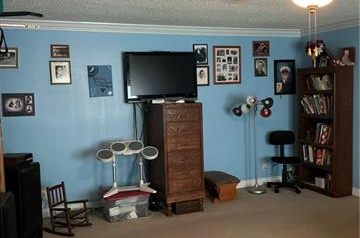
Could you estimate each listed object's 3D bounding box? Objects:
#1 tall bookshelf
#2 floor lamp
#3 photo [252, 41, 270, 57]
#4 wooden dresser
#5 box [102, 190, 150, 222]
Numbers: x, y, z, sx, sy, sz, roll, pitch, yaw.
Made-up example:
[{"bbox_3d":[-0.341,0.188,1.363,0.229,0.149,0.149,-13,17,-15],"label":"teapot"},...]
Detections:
[{"bbox_3d":[2.105,0.162,5.668,0.310,1.800,0.720,-4,6,-23],"label":"tall bookshelf"},{"bbox_3d":[1.097,0.372,5.737,0.580,1.430,0.470,-4,6,-23],"label":"floor lamp"},{"bbox_3d":[1.264,-1.096,6.049,0.303,0.232,0.030,-3,4,-22],"label":"photo"},{"bbox_3d":[-0.051,0.479,5.107,0.527,1.386,0.576,-3,4,-22],"label":"wooden dresser"},{"bbox_3d":[-0.698,1.062,4.859,0.556,0.298,0.397,-3,4,-22],"label":"box"}]

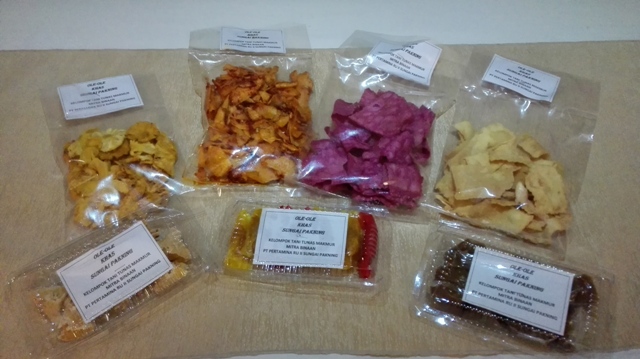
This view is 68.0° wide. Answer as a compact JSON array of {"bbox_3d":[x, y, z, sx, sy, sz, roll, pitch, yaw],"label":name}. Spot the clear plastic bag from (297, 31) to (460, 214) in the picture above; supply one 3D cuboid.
[{"bbox_3d":[0.072,-0.071,0.523,0.135,0.040,0.221,16,56,11],"label":"clear plastic bag"}]

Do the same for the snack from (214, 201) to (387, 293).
[{"bbox_3d":[-0.011,0.056,0.436,0.150,0.036,0.080,5,55,3],"label":"snack"}]

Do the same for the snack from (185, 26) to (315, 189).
[{"bbox_3d":[-0.078,-0.094,0.537,0.142,0.044,0.231,-3,55,-2],"label":"snack"}]

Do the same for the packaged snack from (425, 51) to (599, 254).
[{"bbox_3d":[0.212,-0.040,0.502,0.135,0.040,0.240,16,56,11],"label":"packaged snack"}]

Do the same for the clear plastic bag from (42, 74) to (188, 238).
[{"bbox_3d":[-0.218,-0.038,0.499,0.125,0.040,0.187,-16,56,-11],"label":"clear plastic bag"}]

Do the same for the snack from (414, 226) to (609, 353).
[{"bbox_3d":[0.171,0.092,0.411,0.156,0.036,0.076,15,56,10],"label":"snack"}]

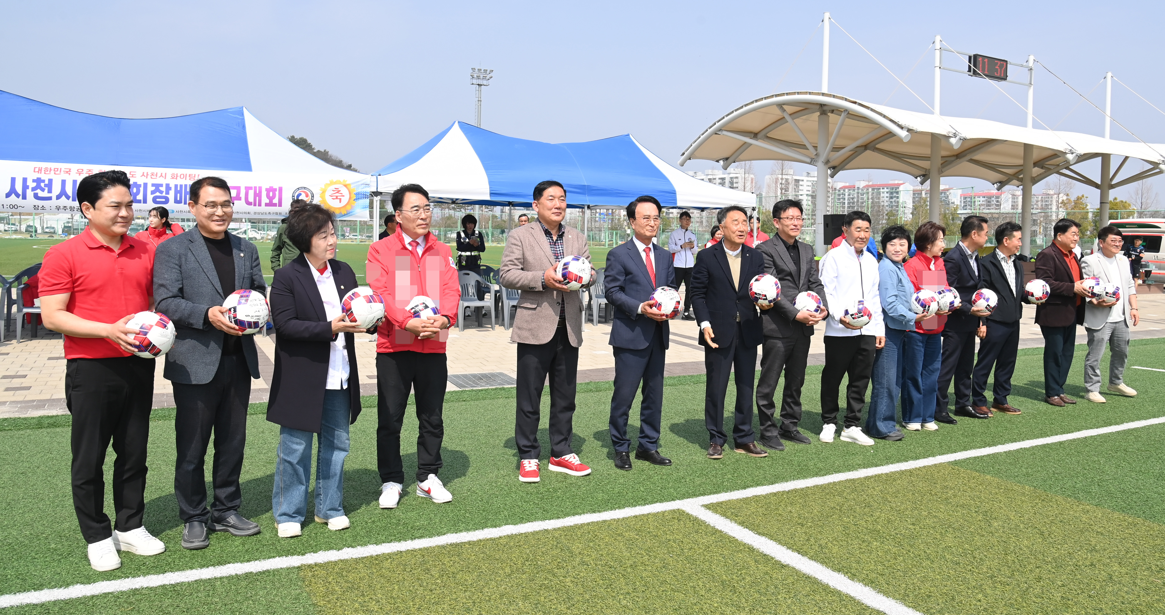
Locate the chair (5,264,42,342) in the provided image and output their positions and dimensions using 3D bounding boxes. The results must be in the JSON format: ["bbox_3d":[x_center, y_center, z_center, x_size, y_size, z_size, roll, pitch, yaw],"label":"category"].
[{"bbox_3d":[-6.329,-0.075,9.100,0.570,0.820,0.570,-1,5,-25],"label":"chair"}]

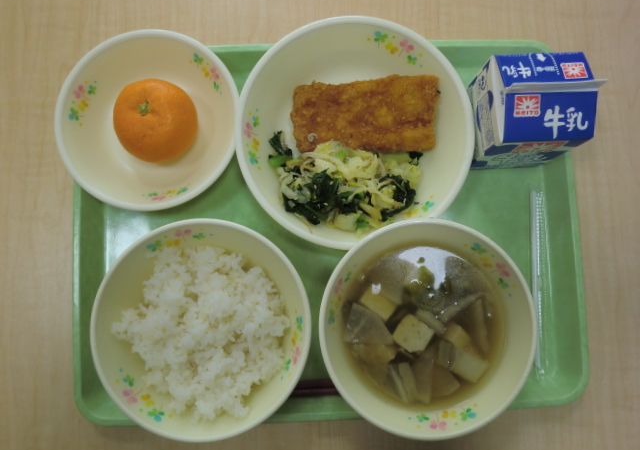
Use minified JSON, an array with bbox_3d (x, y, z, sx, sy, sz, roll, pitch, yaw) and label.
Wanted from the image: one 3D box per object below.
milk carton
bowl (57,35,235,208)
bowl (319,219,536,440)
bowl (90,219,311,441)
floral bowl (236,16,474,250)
[{"bbox_3d":[0.141,-0.079,0.328,0.058,0.091,0.058,-3,84,-1],"label":"milk carton"},{"bbox_3d":[-0.119,-0.071,0.349,0.127,0.037,0.127,0,84,-1],"label":"bowl"},{"bbox_3d":[0.068,0.068,0.329,0.137,0.055,0.137,0,84,-1],"label":"bowl"},{"bbox_3d":[-0.075,0.068,0.326,0.136,0.055,0.136,0,84,-1],"label":"bowl"},{"bbox_3d":[0.024,-0.062,0.349,0.164,0.041,0.164,0,84,-1],"label":"floral bowl"}]

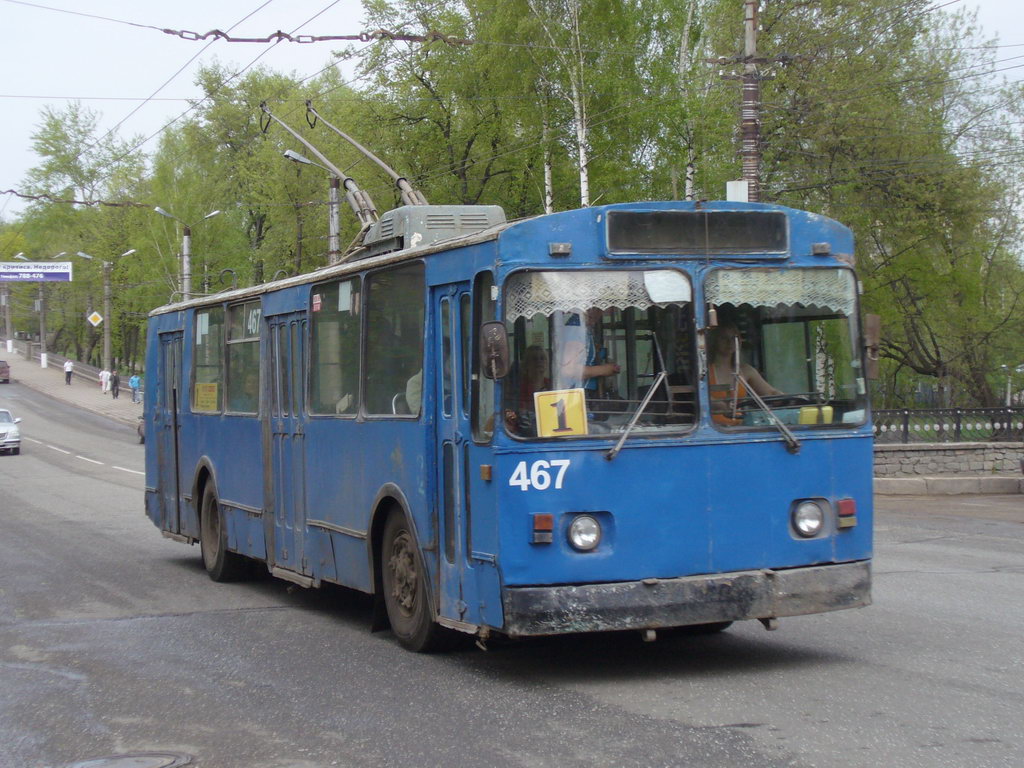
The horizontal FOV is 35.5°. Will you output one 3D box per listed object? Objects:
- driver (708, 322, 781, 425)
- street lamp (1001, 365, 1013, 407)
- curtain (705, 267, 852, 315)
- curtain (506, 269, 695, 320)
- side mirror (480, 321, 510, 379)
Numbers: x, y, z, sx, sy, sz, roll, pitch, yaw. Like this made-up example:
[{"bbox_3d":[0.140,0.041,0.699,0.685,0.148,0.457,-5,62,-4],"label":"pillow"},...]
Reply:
[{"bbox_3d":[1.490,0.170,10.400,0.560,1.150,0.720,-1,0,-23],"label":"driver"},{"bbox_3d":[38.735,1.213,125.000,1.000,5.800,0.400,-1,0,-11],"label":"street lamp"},{"bbox_3d":[1.633,-0.556,9.700,1.080,0.290,0.080,-1,0,-28],"label":"curtain"},{"bbox_3d":[0.499,-0.511,9.220,1.180,0.290,0.080,-1,0,-18],"label":"curtain"},{"bbox_3d":[-0.092,-0.189,8.900,0.175,0.330,0.080,-2,0,7],"label":"side mirror"}]

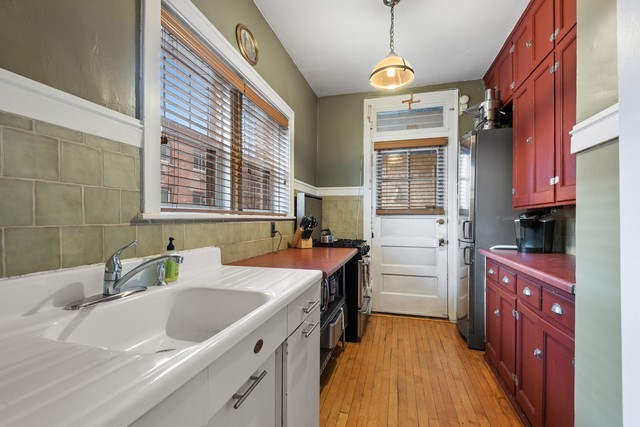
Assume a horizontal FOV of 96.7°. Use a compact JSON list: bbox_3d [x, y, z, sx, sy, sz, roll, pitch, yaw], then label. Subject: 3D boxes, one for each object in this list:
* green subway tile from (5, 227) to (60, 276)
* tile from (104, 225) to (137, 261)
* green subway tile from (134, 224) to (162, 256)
[{"bbox_3d":[-0.830,0.108,0.819,0.010,0.132,0.130,0,-1,15],"label":"green subway tile"},{"bbox_3d":[-0.702,0.104,0.997,0.010,0.121,0.123,0,-1,14],"label":"tile"},{"bbox_3d":[-0.672,0.105,1.121,0.010,0.121,0.123,0,-1,14],"label":"green subway tile"}]

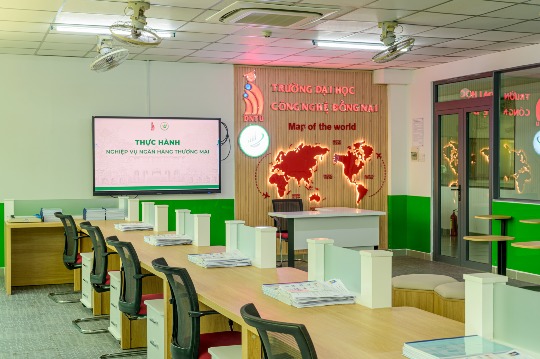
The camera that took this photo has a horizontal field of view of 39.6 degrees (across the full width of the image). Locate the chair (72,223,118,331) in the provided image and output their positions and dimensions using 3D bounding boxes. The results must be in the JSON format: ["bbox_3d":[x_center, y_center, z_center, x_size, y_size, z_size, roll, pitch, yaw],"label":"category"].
[{"bbox_3d":[-1.357,0.802,6.436,0.600,0.900,0.550,-1,1,-25],"label":"chair"}]

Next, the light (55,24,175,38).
[{"bbox_3d":[-1.512,-1.465,7.368,1.230,0.070,0.090,-1,1,-22],"label":"light"}]

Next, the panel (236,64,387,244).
[{"bbox_3d":[0.638,-0.250,10.661,2.404,2.650,0.050,-1,1,-22],"label":"panel"}]

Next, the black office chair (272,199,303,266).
[{"bbox_3d":[0.287,0.729,10.216,0.540,0.900,0.580,0,1,-17],"label":"black office chair"}]

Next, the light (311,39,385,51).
[{"bbox_3d":[1.049,-1.489,8.329,1.230,0.070,0.090,-1,1,-22],"label":"light"}]

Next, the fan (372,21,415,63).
[{"bbox_3d":[1.186,-1.330,7.224,0.400,0.390,0.410,0,1,0],"label":"fan"}]

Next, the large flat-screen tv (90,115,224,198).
[{"bbox_3d":[-1.454,-0.303,9.799,1.690,0.990,0.070,-1,1,-22],"label":"large flat-screen tv"}]

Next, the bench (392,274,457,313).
[{"bbox_3d":[1.288,1.034,6.212,0.560,0.430,0.450,0,1,23],"label":"bench"}]

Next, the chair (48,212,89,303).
[{"bbox_3d":[-1.928,0.778,7.823,0.600,0.900,0.550,-1,1,-25],"label":"chair"}]

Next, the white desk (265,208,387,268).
[{"bbox_3d":[0.622,0.805,9.834,1.470,0.760,1.200,-1,1,-22],"label":"white desk"}]

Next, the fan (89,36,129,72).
[{"bbox_3d":[-1.747,-1.352,8.106,0.410,0.390,0.420,0,1,0],"label":"fan"}]

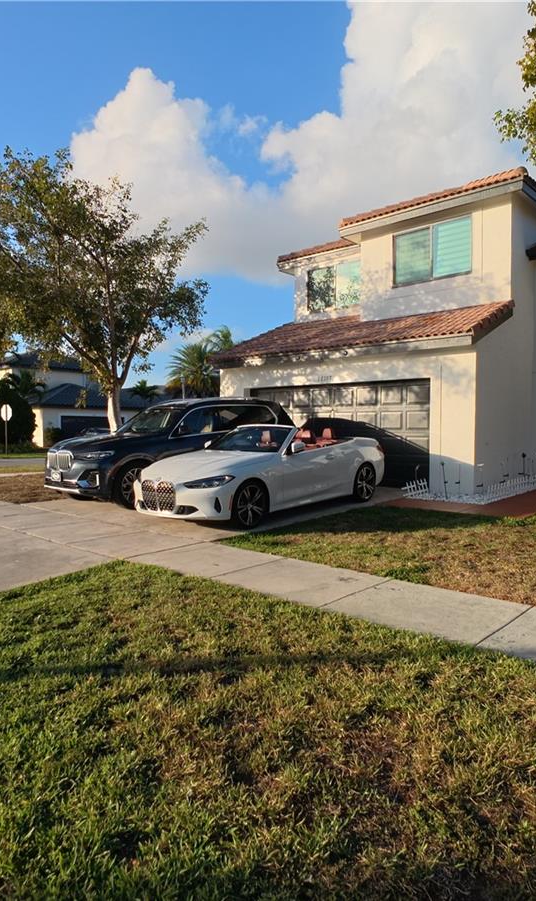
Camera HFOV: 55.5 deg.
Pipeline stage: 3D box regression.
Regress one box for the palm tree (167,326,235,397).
[{"bbox_3d":[-5.619,-5.182,41.845,5.700,9.837,5.700,0,2,0],"label":"palm tree"}]

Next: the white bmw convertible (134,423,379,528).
[{"bbox_3d":[0.126,0.262,8.480,1.880,1.390,4.770,2,4,42],"label":"white bmw convertible"}]

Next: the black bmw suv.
[{"bbox_3d":[-1.830,-0.020,10.410,2.020,1.820,5.150,2,4,43],"label":"black bmw suv"}]

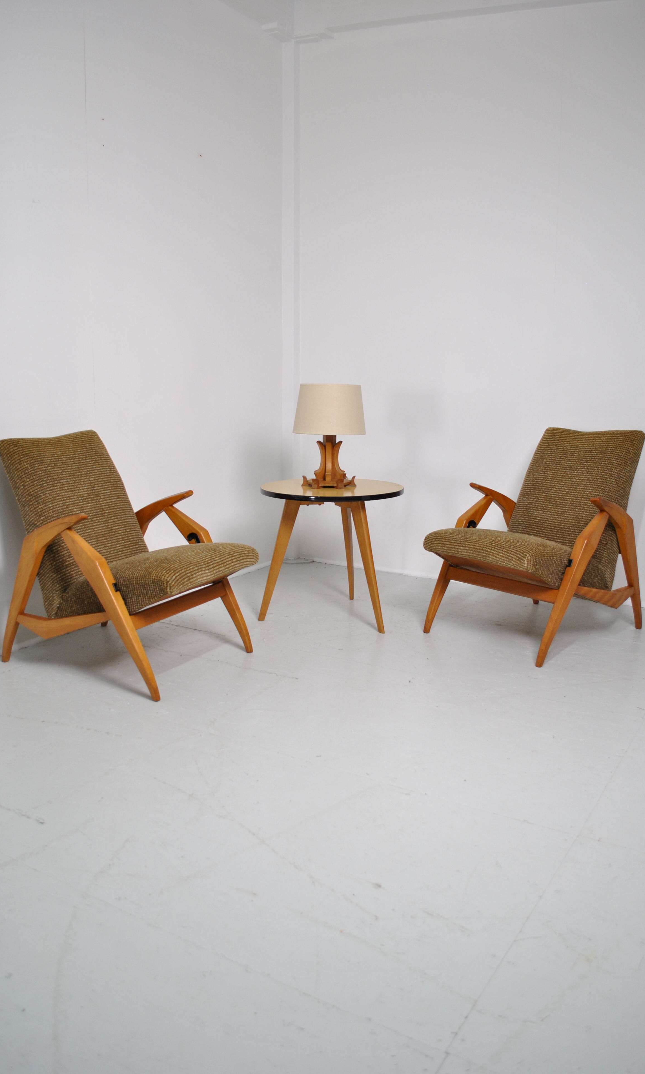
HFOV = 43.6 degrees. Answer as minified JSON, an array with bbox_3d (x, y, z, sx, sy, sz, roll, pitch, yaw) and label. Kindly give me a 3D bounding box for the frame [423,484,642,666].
[{"bbox_3d":[0.899,0.098,3.373,0.775,0.612,0.597,-9,14,-40],"label":"frame"}]

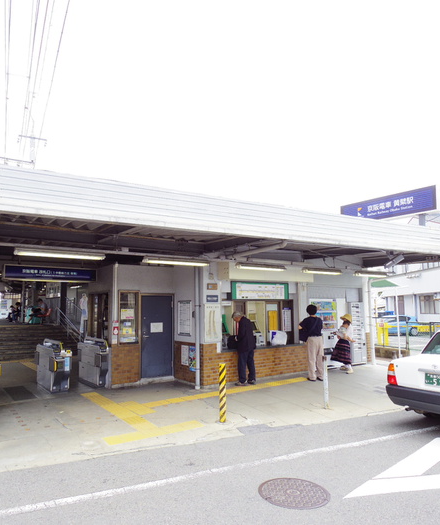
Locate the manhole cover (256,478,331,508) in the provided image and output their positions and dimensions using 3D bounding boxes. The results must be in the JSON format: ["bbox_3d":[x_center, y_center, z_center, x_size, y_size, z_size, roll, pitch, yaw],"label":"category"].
[{"bbox_3d":[0.708,2.206,3.840,0.670,0.040,0.670,0,-5,0],"label":"manhole cover"}]

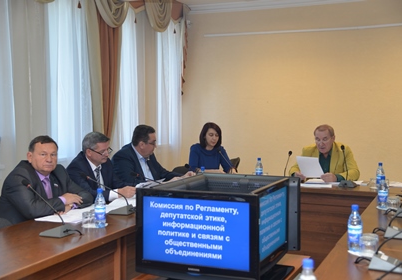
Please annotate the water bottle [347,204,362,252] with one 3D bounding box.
[{"bbox_3d":[0.720,0.409,2.722,0.065,0.216,0.065,1,4,23],"label":"water bottle"}]

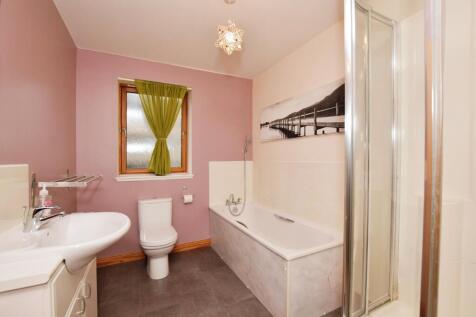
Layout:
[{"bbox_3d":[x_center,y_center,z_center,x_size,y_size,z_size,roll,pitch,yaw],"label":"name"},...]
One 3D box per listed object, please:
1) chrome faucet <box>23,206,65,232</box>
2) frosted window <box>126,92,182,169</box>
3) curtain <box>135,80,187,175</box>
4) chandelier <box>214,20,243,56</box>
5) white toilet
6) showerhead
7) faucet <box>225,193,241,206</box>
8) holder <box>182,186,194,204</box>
[{"bbox_3d":[-1.001,0.308,1.022,0.168,0.128,0.058,0,0,-25],"label":"chrome faucet"},{"bbox_3d":[-1.132,-0.356,2.745,0.696,1.003,0.060,0,0,-25],"label":"frosted window"},{"bbox_3d":[-0.989,-0.371,2.581,0.628,1.178,0.080,0,0,-25],"label":"curtain"},{"bbox_3d":[-0.064,-0.925,1.520,0.225,0.230,0.225,0,0,0],"label":"chandelier"},{"bbox_3d":[-0.914,0.875,2.234,0.380,0.780,0.660,0,0,-25],"label":"white toilet"},{"bbox_3d":[0.161,-0.199,3.041,0.070,0.260,0.110,0,0,-25],"label":"showerhead"},{"bbox_3d":[-0.076,0.607,2.916,0.200,0.180,0.130,0,0,-25],"label":"faucet"},{"bbox_3d":[-0.667,0.499,2.662,0.135,0.220,0.110,0,0,-25],"label":"holder"}]

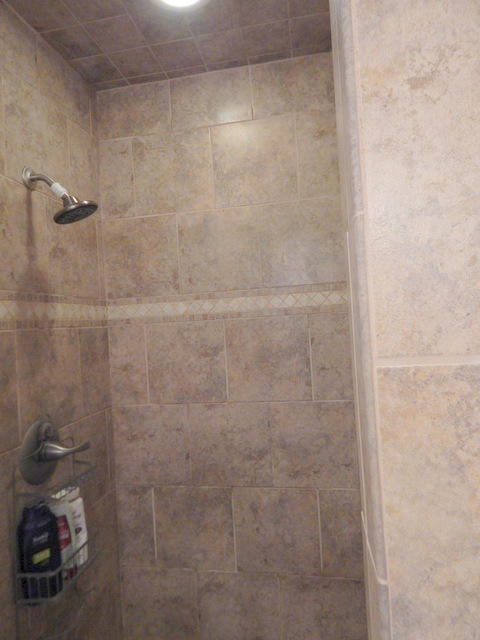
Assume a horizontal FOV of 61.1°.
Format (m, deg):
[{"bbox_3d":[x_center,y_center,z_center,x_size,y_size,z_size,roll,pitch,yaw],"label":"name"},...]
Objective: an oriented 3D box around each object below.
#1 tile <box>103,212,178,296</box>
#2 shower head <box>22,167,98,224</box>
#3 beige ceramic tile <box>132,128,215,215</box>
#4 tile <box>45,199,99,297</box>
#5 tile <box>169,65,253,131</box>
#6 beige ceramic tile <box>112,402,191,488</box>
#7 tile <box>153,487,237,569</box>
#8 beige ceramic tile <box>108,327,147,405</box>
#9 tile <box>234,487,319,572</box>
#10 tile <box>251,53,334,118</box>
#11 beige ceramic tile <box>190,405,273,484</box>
[{"bbox_3d":[-0.374,-0.239,1.557,0.293,0.303,0.010,-3,-1,10],"label":"tile"},{"bbox_3d":[-0.497,-0.360,1.144,0.205,0.166,0.126,-3,0,10],"label":"shower head"},{"bbox_3d":[-0.251,-0.554,1.535,0.303,0.303,0.010,-3,-1,10],"label":"beige ceramic tile"},{"bbox_3d":[-0.564,-0.230,1.385,0.010,0.303,0.303,-3,-1,10],"label":"tile"},{"bbox_3d":[-0.110,-0.839,1.551,0.314,0.200,0.012,-3,0,10],"label":"tile"},{"bbox_3d":[-0.334,0.479,1.551,0.292,0.303,0.010,-3,-1,10],"label":"beige ceramic tile"},{"bbox_3d":[-0.169,0.778,1.522,0.303,0.303,0.010,-3,-1,10],"label":"tile"},{"bbox_3d":[-0.423,0.175,1.554,0.141,0.301,0.011,-3,0,10],"label":"beige ceramic tile"},{"bbox_3d":[0.133,0.755,1.458,0.301,0.303,0.011,-3,0,10],"label":"tile"},{"bbox_3d":[0.193,-0.833,1.456,0.295,0.192,0.010,-3,-1,10],"label":"tile"},{"bbox_3d":[-0.035,0.476,1.545,0.314,0.316,0.012,-3,0,10],"label":"beige ceramic tile"}]

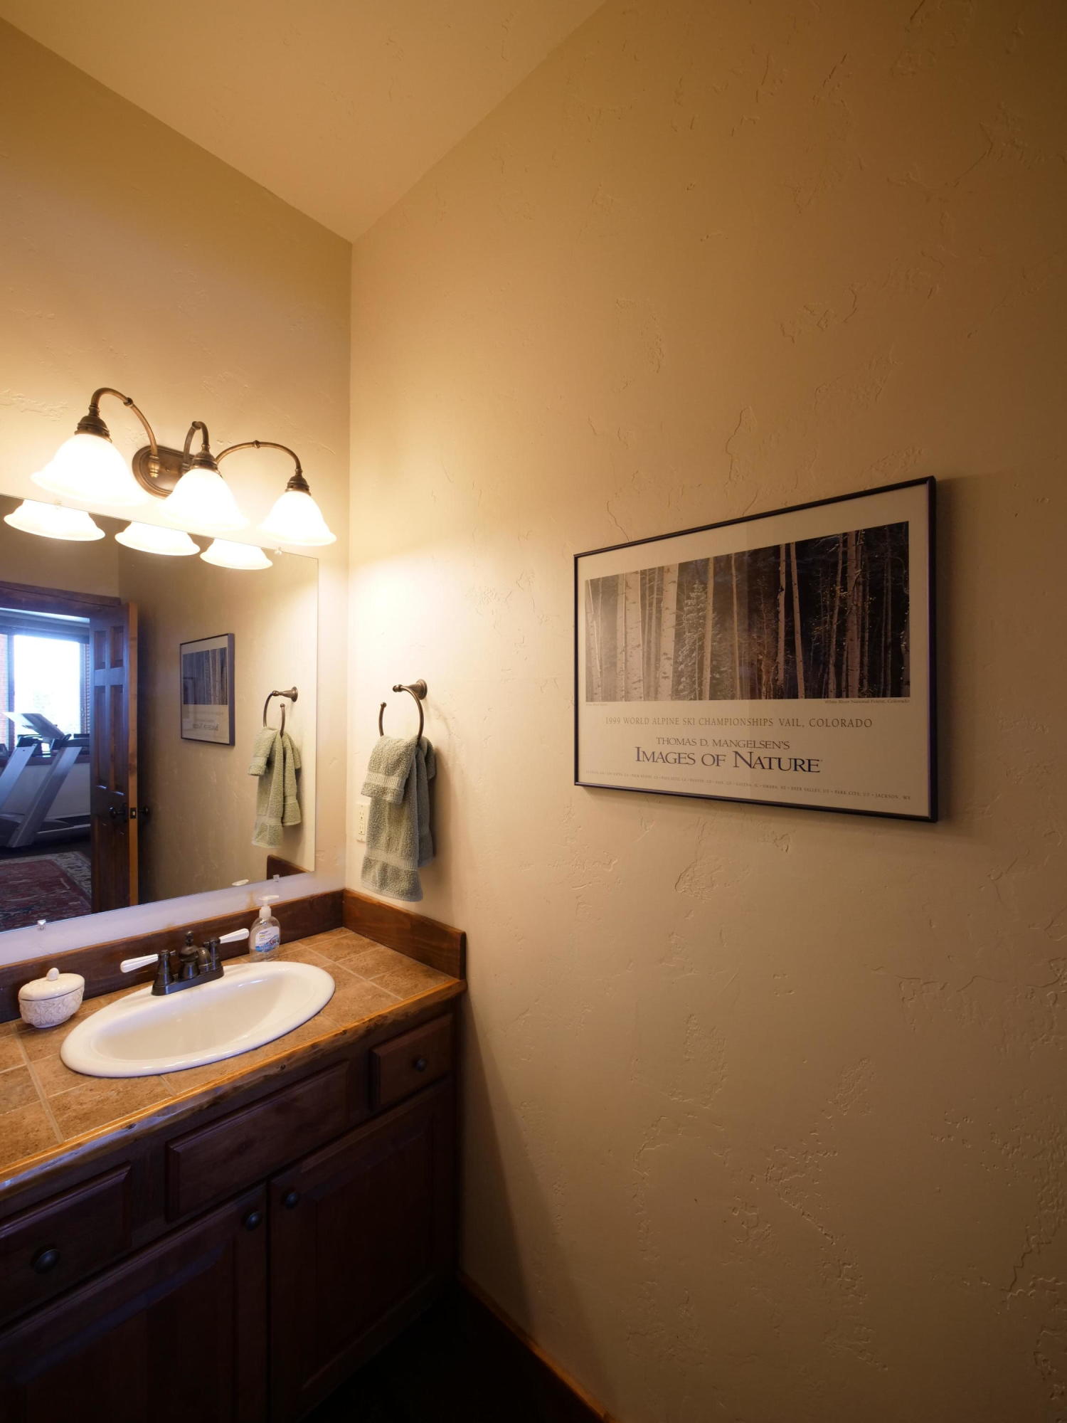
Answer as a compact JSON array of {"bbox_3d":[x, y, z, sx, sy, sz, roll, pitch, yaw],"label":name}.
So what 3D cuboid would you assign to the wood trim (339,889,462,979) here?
[{"bbox_3d":[-0.378,0.595,1.575,0.550,0.114,0.019,-1,-2,42],"label":"wood trim"}]

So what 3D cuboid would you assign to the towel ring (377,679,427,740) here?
[{"bbox_3d":[-0.322,0.015,1.495,0.192,0.202,0.082,-1,-2,42],"label":"towel ring"}]

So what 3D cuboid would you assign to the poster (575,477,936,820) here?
[{"bbox_3d":[0.308,-0.086,0.965,0.603,0.462,0.024,-1,-2,42],"label":"poster"}]

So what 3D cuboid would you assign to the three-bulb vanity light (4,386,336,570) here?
[{"bbox_3d":[-0.780,-0.557,1.348,0.287,0.224,0.611,-1,-2,42],"label":"three-bulb vanity light"}]

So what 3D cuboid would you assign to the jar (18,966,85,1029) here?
[{"bbox_3d":[-0.999,0.586,1.196,0.106,0.107,0.106,-1,-2,42],"label":"jar"}]

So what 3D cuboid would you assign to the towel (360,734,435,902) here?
[{"bbox_3d":[-0.345,0.259,1.470,0.237,0.398,0.140,-1,-2,42],"label":"towel"}]

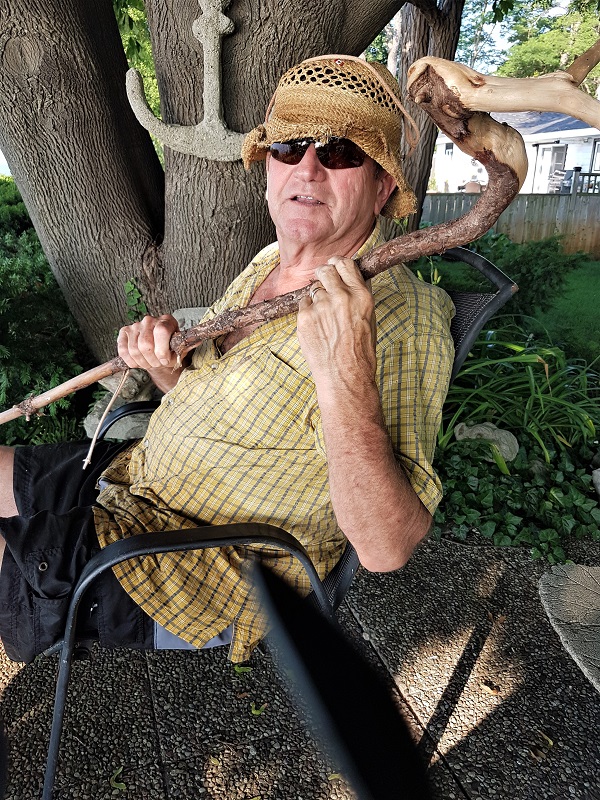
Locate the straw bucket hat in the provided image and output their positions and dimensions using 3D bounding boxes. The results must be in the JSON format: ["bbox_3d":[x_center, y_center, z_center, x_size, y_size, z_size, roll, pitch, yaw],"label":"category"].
[{"bbox_3d":[0.045,-0.392,0.900,0.250,0.190,0.280,13,8,24],"label":"straw bucket hat"}]

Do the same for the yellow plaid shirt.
[{"bbox_3d":[-0.045,0.045,1.000,0.370,0.710,0.540,14,8,-35],"label":"yellow plaid shirt"}]

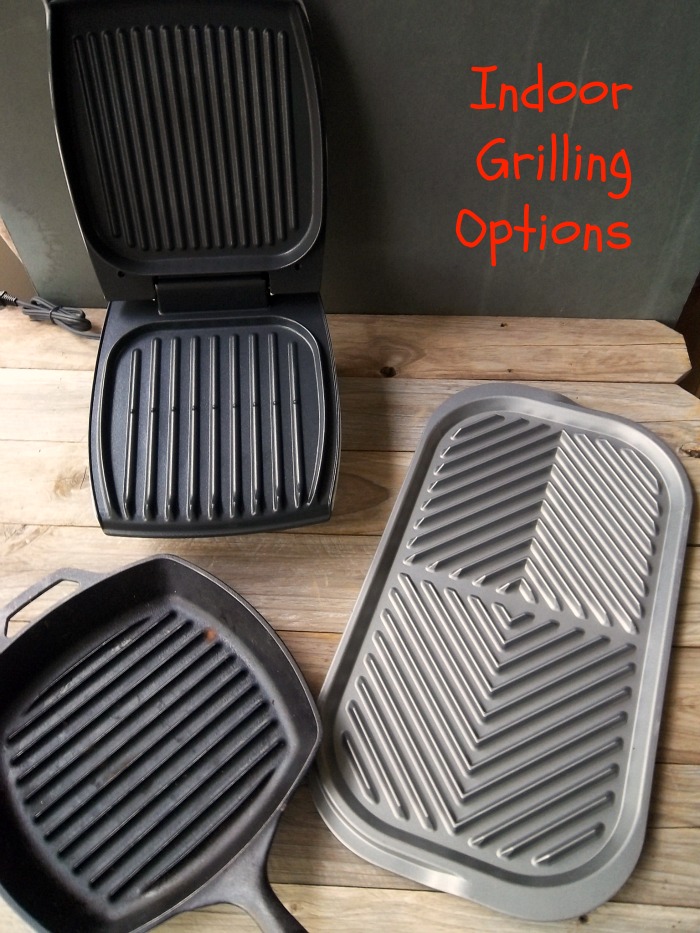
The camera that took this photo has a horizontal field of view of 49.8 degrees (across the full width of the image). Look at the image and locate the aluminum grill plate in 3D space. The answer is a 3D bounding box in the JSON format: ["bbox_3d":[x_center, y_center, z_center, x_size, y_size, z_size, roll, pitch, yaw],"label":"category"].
[{"bbox_3d":[0.148,0.120,0.675,0.267,0.020,0.484,16,58,13],"label":"aluminum grill plate"}]

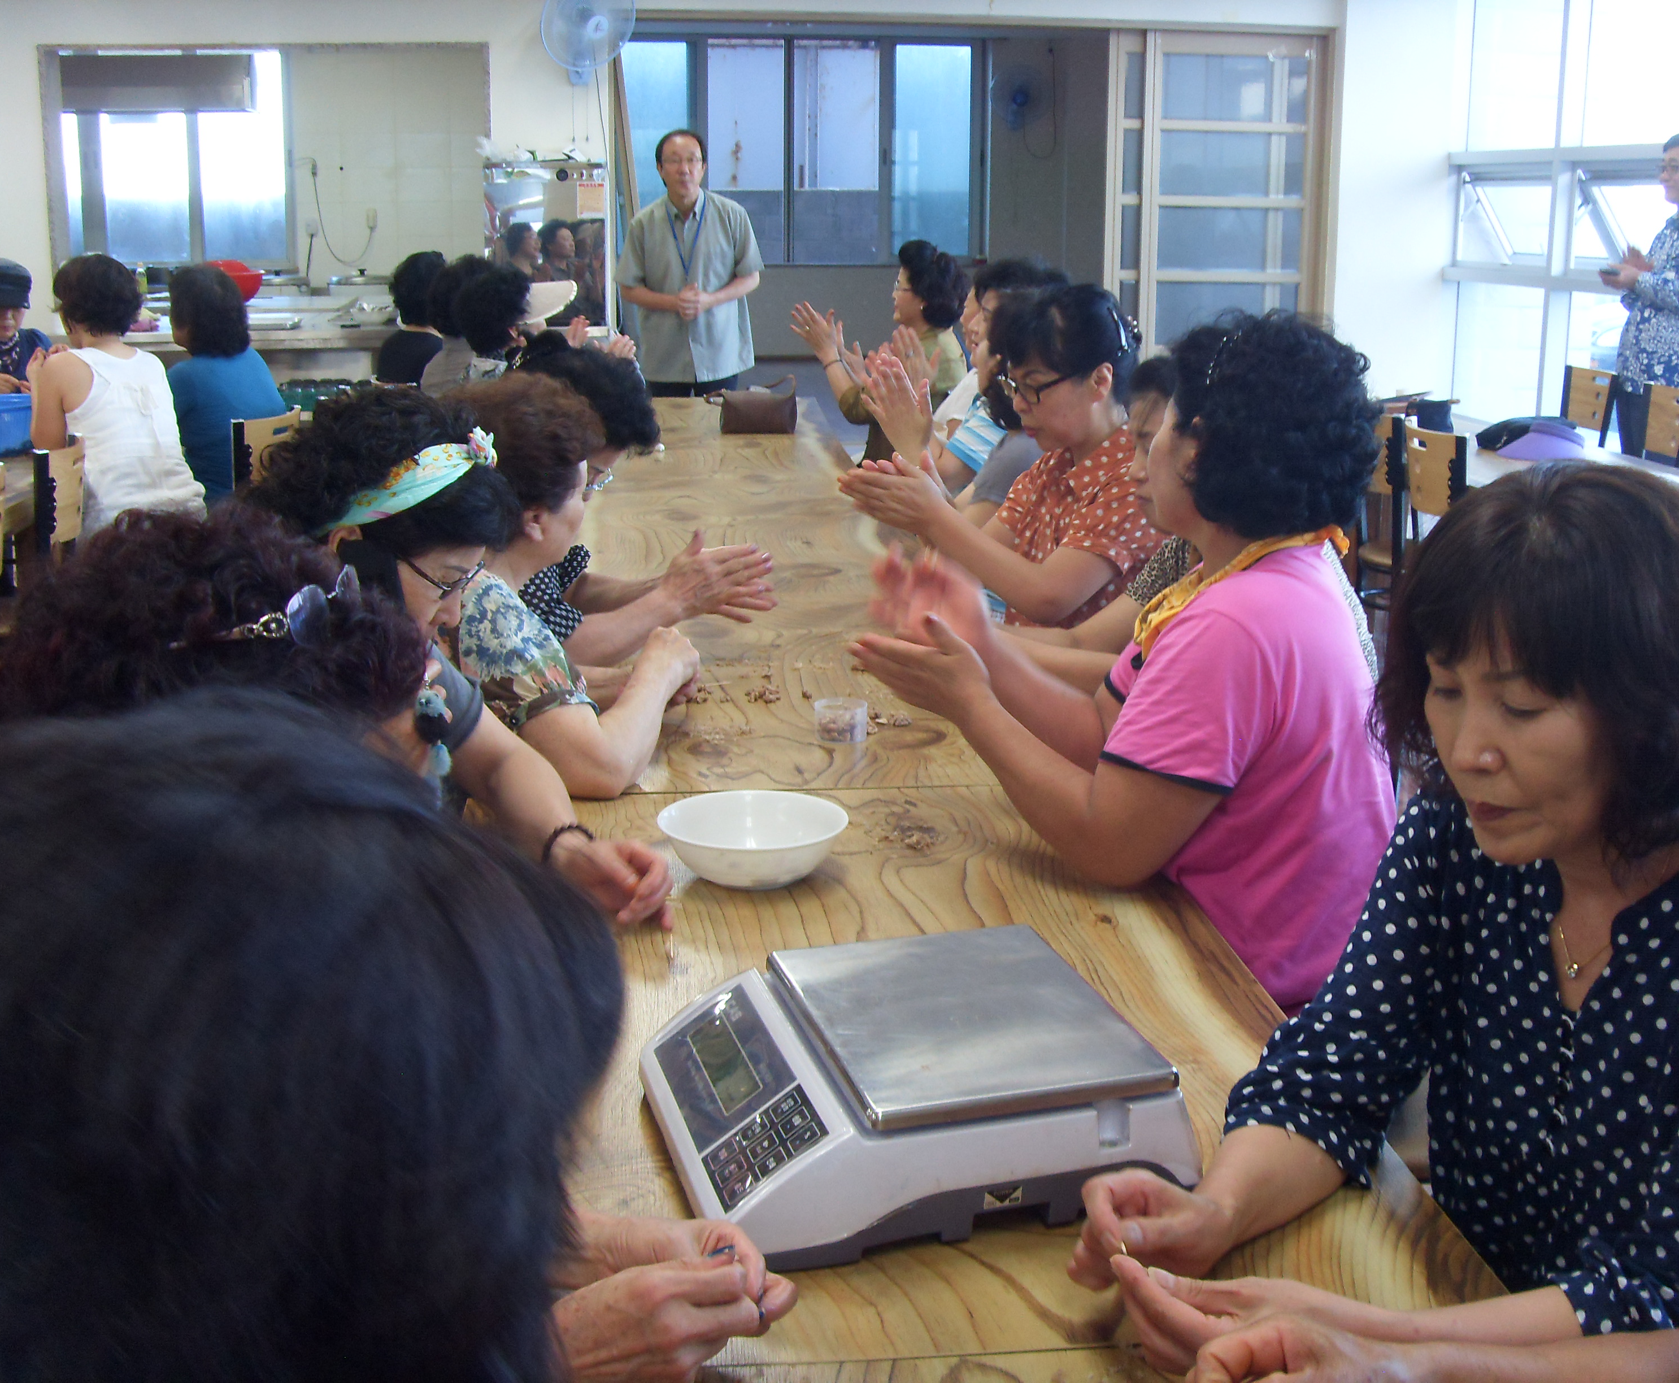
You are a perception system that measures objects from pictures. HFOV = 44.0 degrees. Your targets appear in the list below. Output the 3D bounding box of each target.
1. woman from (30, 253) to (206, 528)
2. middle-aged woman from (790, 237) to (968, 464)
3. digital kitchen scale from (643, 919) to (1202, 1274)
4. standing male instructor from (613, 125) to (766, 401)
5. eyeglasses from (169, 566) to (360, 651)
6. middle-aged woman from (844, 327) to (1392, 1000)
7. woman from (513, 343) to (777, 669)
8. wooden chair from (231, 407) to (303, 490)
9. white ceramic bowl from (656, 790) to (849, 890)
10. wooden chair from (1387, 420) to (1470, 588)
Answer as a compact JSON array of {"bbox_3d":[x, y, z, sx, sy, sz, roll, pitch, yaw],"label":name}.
[{"bbox_3d":[-1.787,-0.436,5.151,0.440,1.260,0.600,-13,19,-43],"label":"woman"},{"bbox_3d":[0.130,-0.650,6.021,0.600,1.280,0.450,3,14,10],"label":"middle-aged woman"},{"bbox_3d":[0.056,0.298,1.600,0.350,0.108,0.325,-4,15,-16],"label":"digital kitchen scale"},{"bbox_3d":[-0.527,-1.163,7.358,0.510,1.620,0.320,0,14,-2],"label":"standing male instructor"},{"bbox_3d":[-0.467,-0.060,1.650,0.140,0.048,0.140,-9,17,14],"label":"eyeglasses"},{"bbox_3d":[0.323,0.232,2.428,0.660,1.310,0.460,5,15,17],"label":"middle-aged woman"},{"bbox_3d":[-0.450,0.052,3.312,0.720,1.220,0.450,-2,14,-8],"label":"woman"},{"bbox_3d":[-1.742,-0.352,5.695,0.490,0.835,0.410,4,15,16],"label":"wooden chair"},{"bbox_3d":[-0.094,0.165,2.215,0.205,0.065,0.205,0,14,0],"label":"white ceramic bowl"},{"bbox_3d":[1.775,-0.290,5.545,0.490,0.835,0.410,-2,14,-8],"label":"wooden chair"}]

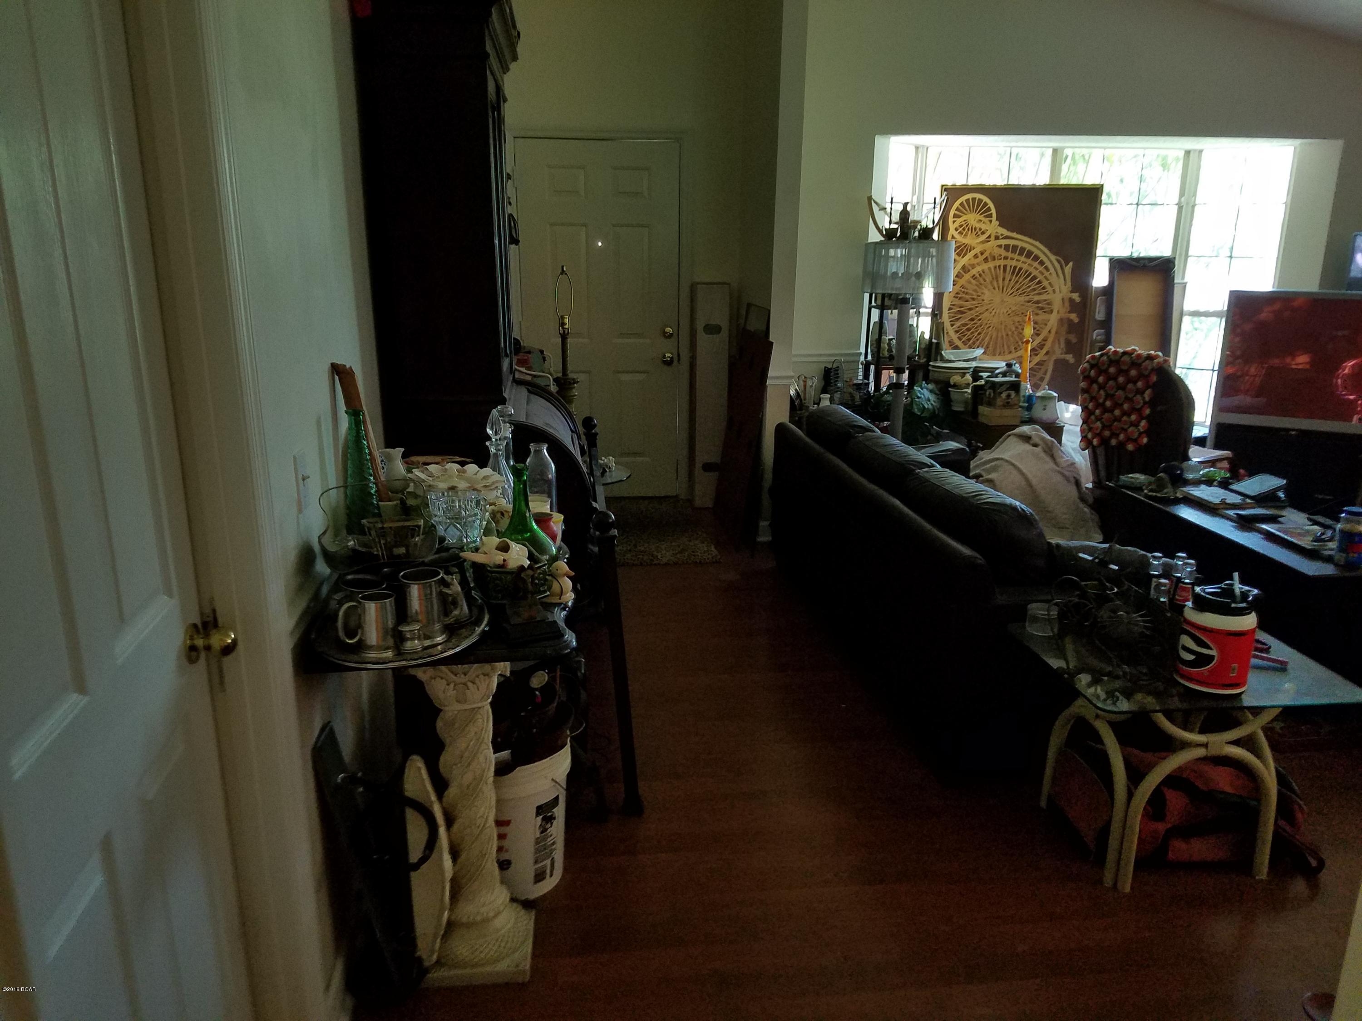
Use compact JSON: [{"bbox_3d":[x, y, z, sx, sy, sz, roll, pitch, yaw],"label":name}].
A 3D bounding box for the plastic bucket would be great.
[{"bbox_3d":[-0.430,0.752,2.621,0.303,0.370,0.303,-2,16,-8],"label":"plastic bucket"}]

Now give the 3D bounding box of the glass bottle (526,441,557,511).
[{"bbox_3d":[-0.396,-0.091,2.869,0.090,0.225,0.090,-1,16,-6],"label":"glass bottle"}]

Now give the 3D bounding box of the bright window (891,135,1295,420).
[{"bbox_3d":[2.484,-1.424,6.684,2.620,1.800,0.500,-2,16,-8],"label":"bright window"}]

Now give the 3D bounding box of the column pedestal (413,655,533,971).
[{"bbox_3d":[-0.452,0.636,2.222,0.225,0.750,0.225,-1,16,-7],"label":"column pedestal"}]

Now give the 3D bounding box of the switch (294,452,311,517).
[{"bbox_3d":[-0.729,-0.063,1.980,0.020,0.117,0.076,-2,16,-8],"label":"switch"}]

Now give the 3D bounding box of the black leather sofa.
[{"bbox_3d":[1.075,0.109,3.994,0.920,0.820,2.000,-2,16,-10],"label":"black leather sofa"}]

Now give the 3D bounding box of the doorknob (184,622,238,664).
[{"bbox_3d":[-0.722,0.202,1.583,0.065,0.066,0.066,-2,16,-8],"label":"doorknob"}]

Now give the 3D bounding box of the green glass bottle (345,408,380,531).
[{"bbox_3d":[-0.849,-0.108,2.701,0.088,0.335,0.088,-1,16,-6],"label":"green glass bottle"}]

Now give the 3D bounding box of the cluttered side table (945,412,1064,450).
[{"bbox_3d":[1.751,-0.228,5.598,0.450,0.600,0.550,-2,16,-8],"label":"cluttered side table"}]

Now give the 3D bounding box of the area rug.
[{"bbox_3d":[-0.332,0.103,5.511,0.920,0.020,1.230,-2,16,-8],"label":"area rug"}]

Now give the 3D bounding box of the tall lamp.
[{"bbox_3d":[1.088,-0.557,5.128,0.440,1.510,0.440,-2,16,-8],"label":"tall lamp"}]

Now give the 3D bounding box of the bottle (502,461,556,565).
[{"bbox_3d":[-0.370,0.035,2.411,0.148,0.268,0.148,-2,16,-8],"label":"bottle"}]

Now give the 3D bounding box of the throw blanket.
[{"bbox_3d":[1.396,-0.136,4.279,0.500,0.420,0.700,-2,16,-10],"label":"throw blanket"}]

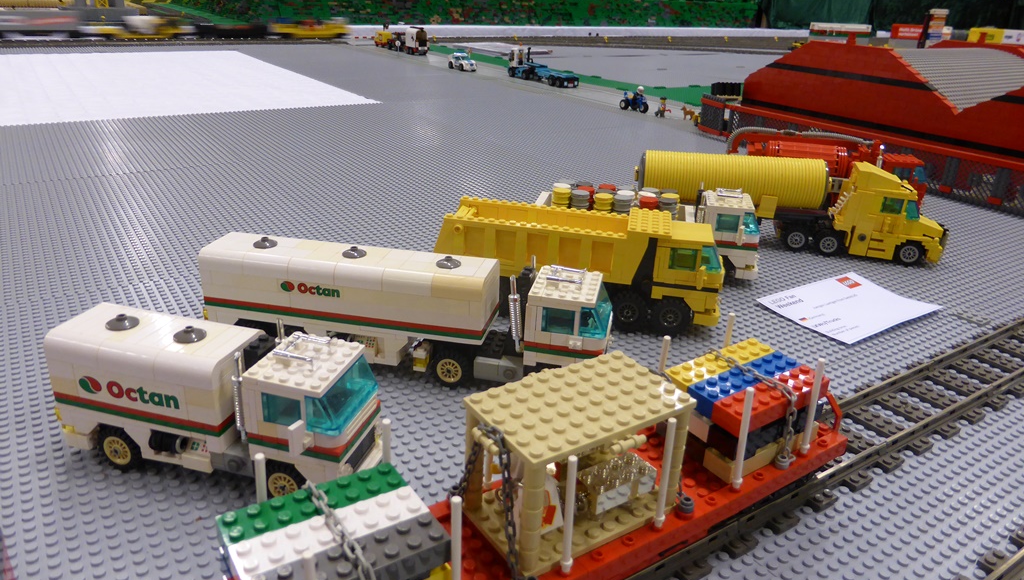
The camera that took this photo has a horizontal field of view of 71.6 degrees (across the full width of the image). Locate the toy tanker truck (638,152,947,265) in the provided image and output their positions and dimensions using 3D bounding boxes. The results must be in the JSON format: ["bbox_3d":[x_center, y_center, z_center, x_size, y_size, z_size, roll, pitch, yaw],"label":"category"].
[{"bbox_3d":[0.280,-0.089,0.728,0.305,0.091,0.062,7,24,11],"label":"toy tanker truck"}]

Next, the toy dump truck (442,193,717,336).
[{"bbox_3d":[0.052,-0.022,0.564,0.217,0.081,0.060,8,24,12],"label":"toy dump truck"}]

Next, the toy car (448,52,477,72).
[{"bbox_3d":[-0.147,-0.689,2.138,0.049,0.050,0.104,-12,27,-31],"label":"toy car"}]

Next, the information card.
[{"bbox_3d":[0.296,0.013,0.620,0.138,0.007,0.093,-12,27,-29],"label":"information card"}]

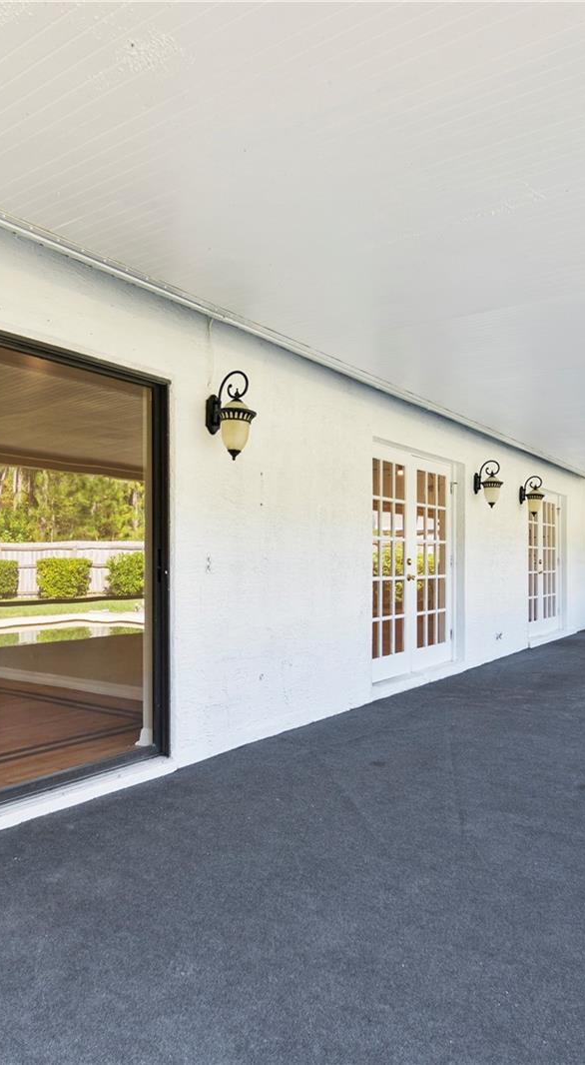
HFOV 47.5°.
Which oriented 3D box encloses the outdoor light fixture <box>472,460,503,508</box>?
[{"bbox_3d":[2.121,-0.513,7.152,0.305,0.510,0.240,-1,-2,37],"label":"outdoor light fixture"}]

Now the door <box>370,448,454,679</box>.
[{"bbox_3d":[1.141,0.300,6.272,0.080,2.040,1.820,-1,-2,37],"label":"door"}]

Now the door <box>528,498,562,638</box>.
[{"bbox_3d":[3.571,0.443,9.534,0.080,2.040,1.820,-1,-2,37],"label":"door"}]

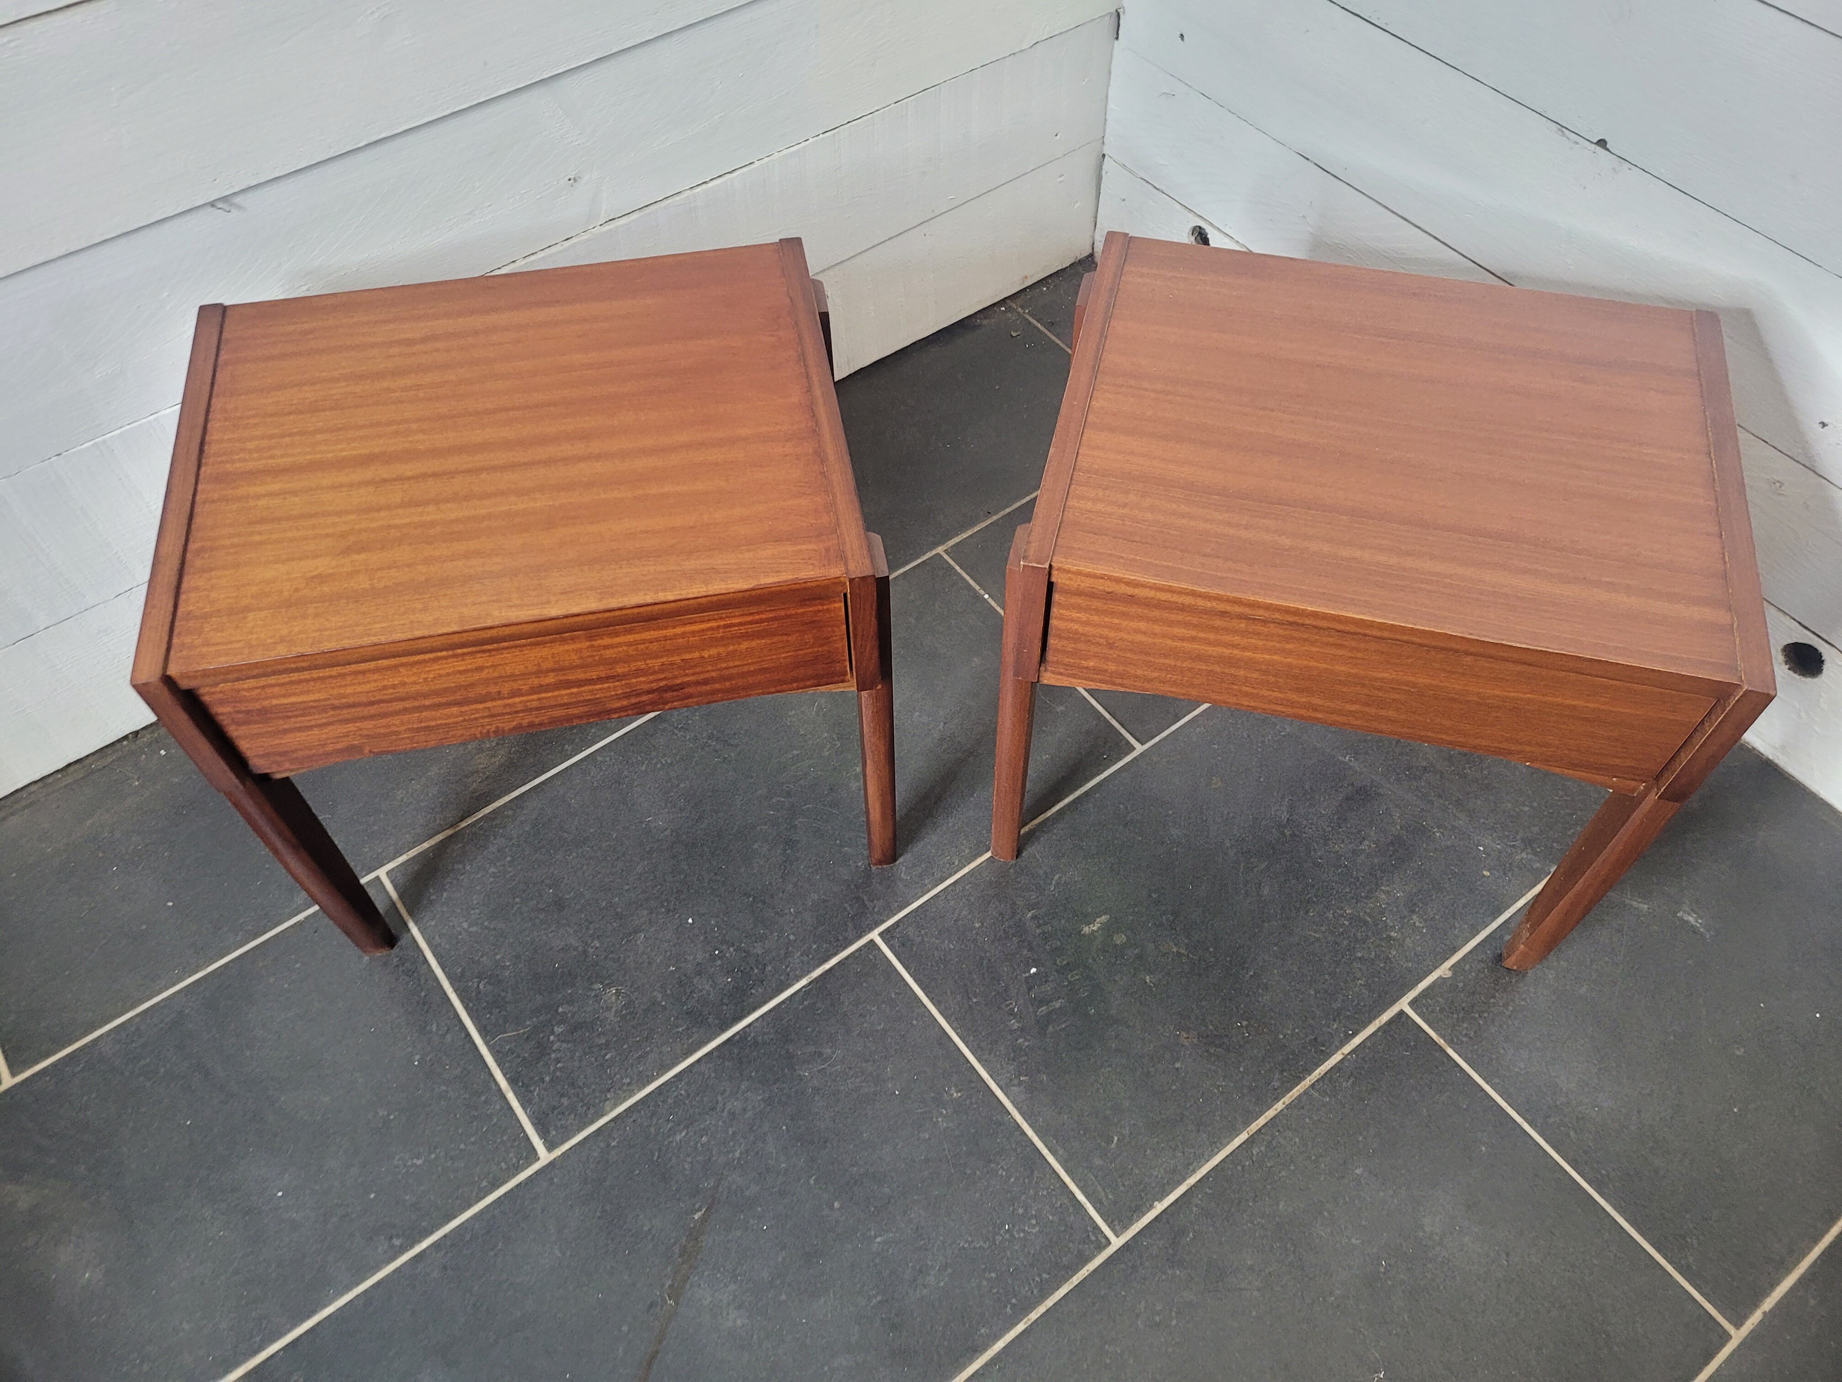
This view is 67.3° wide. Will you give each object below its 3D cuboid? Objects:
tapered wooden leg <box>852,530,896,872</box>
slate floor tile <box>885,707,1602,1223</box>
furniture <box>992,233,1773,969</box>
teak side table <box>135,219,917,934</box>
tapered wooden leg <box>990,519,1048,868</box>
[{"bbox_3d":[-0.036,0.032,1.028,0.025,0.388,0.042,-8,55,-5],"label":"tapered wooden leg"},{"bbox_3d":[0.292,0.156,1.177,0.598,0.010,0.299,-31,60,-20],"label":"slate floor tile"},{"bbox_3d":[0.320,-0.058,1.083,0.460,0.392,0.348,11,55,9],"label":"furniture"},{"bbox_3d":[-0.276,-0.061,1.097,0.460,0.392,0.348,-8,55,-5],"label":"teak side table"},{"bbox_3d":[0.072,0.025,1.031,0.025,0.388,0.042,11,55,9],"label":"tapered wooden leg"}]

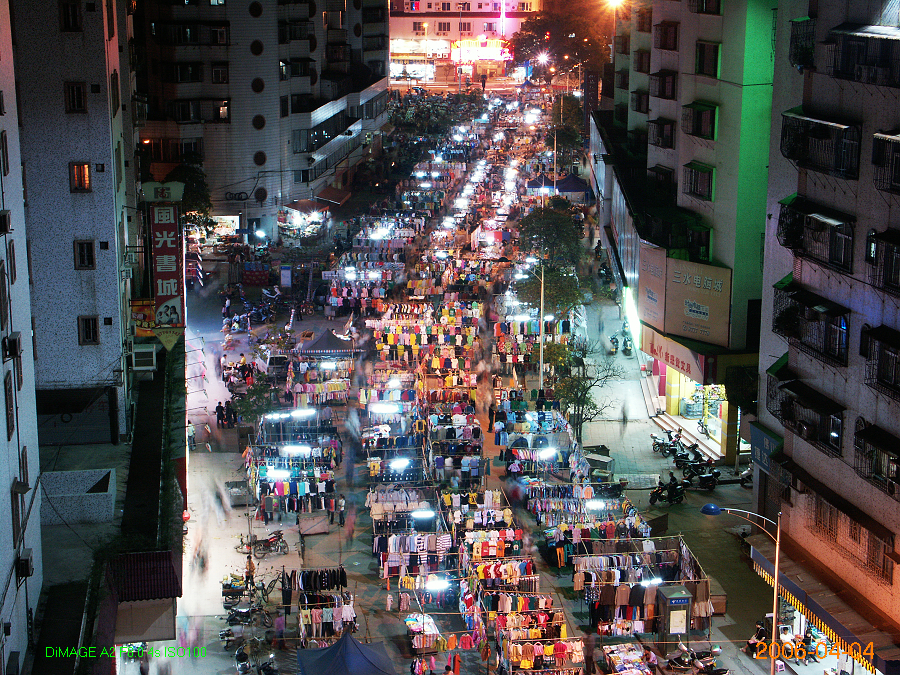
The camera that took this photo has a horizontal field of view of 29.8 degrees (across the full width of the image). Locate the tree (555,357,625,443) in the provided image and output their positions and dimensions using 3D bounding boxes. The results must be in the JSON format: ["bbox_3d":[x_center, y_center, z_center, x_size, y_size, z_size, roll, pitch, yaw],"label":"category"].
[{"bbox_3d":[7.703,3.636,93.302,3.900,5.100,3.600,0,14,0],"label":"tree"}]

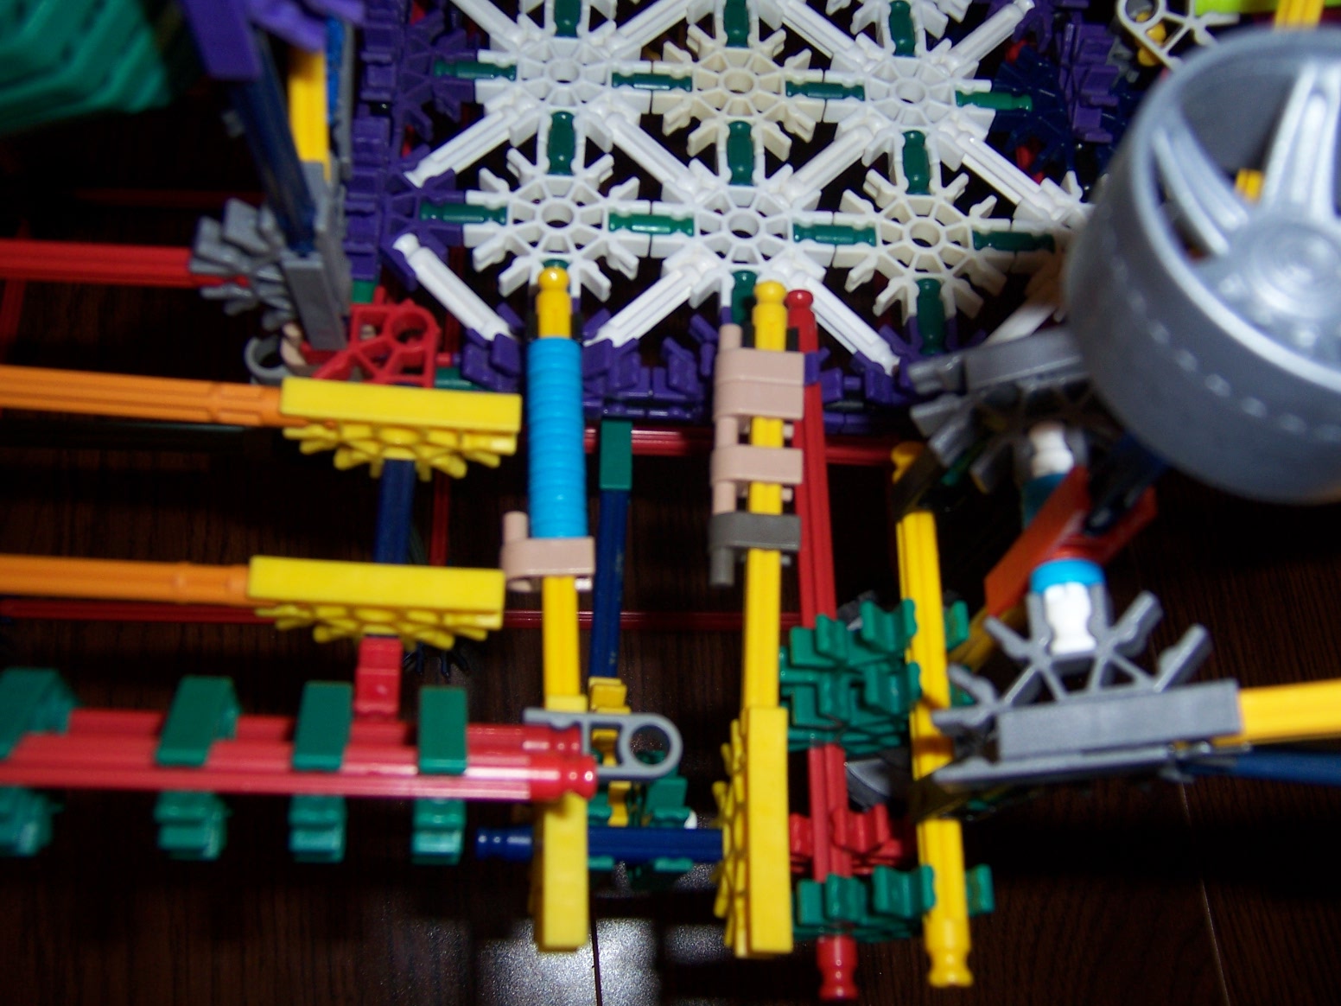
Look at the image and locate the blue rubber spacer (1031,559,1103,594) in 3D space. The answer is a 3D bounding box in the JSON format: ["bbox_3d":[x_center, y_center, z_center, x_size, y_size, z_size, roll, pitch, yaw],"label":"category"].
[{"bbox_3d":[0.053,0.011,0.171,0.009,0.009,0.003,1,67,-4],"label":"blue rubber spacer"}]

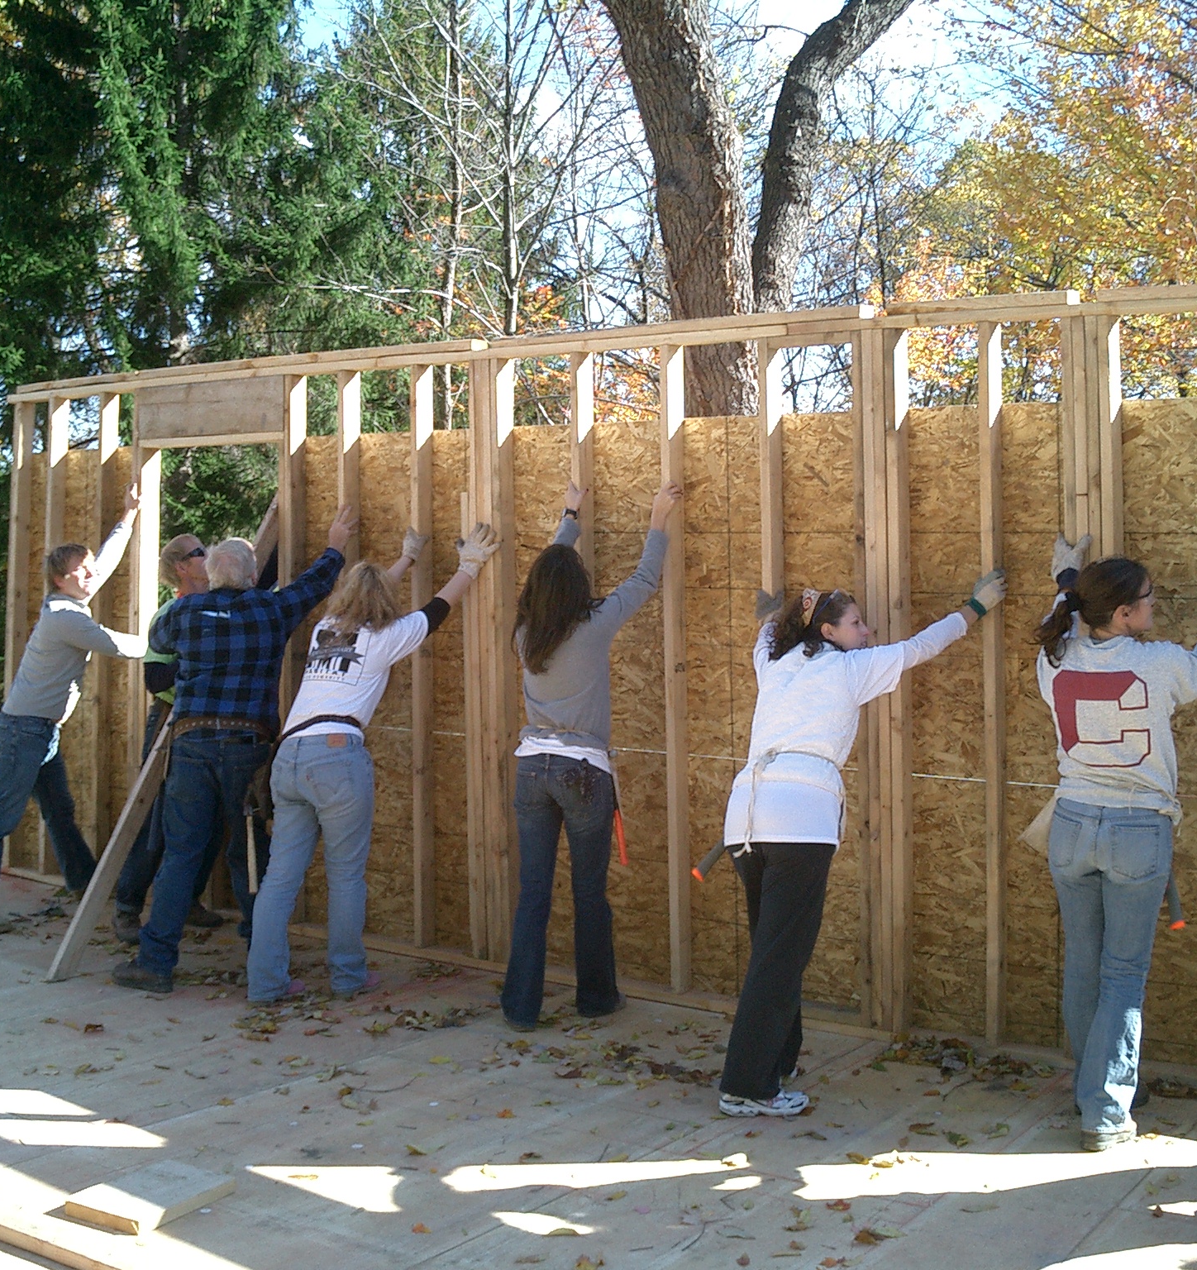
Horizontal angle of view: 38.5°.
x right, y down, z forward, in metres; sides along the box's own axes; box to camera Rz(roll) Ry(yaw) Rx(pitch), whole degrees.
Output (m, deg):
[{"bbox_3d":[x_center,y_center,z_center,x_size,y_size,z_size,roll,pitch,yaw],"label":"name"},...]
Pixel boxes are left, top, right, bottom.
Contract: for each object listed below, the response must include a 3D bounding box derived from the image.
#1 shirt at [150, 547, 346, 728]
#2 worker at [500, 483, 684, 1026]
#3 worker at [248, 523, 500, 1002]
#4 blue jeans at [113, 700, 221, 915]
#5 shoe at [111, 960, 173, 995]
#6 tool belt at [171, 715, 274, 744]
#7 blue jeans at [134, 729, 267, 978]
[{"bbox_3d":[-1.399,0.014,6.820,0.780,0.730,0.500,1,2,16],"label":"shirt"},{"bbox_3d":[0.000,0.400,6.080,0.520,1.920,0.680,2,2,25],"label":"worker"},{"bbox_3d":[-0.835,0.450,6.380,0.540,1.750,0.920,2,2,36],"label":"worker"},{"bbox_3d":[-1.830,0.715,7.270,0.400,0.890,0.580,2,2,36],"label":"blue jeans"},{"bbox_3d":[-1.680,1.265,6.320,0.280,0.115,0.110,2,2,35],"label":"shoe"},{"bbox_3d":[-1.486,0.400,6.770,0.410,0.120,0.290,1,2,14],"label":"tool belt"},{"bbox_3d":[-1.480,0.810,6.530,0.480,0.900,0.700,1,2,-1],"label":"blue jeans"}]

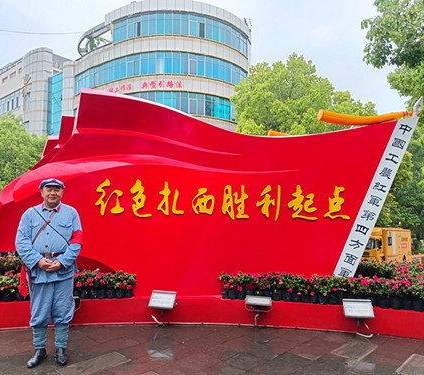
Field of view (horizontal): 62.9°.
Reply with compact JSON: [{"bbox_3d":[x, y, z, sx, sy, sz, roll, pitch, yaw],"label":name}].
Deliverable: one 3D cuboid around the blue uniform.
[{"bbox_3d":[-1.555,0.829,3.289,0.620,1.374,0.400,1,-4,-15],"label":"blue uniform"}]

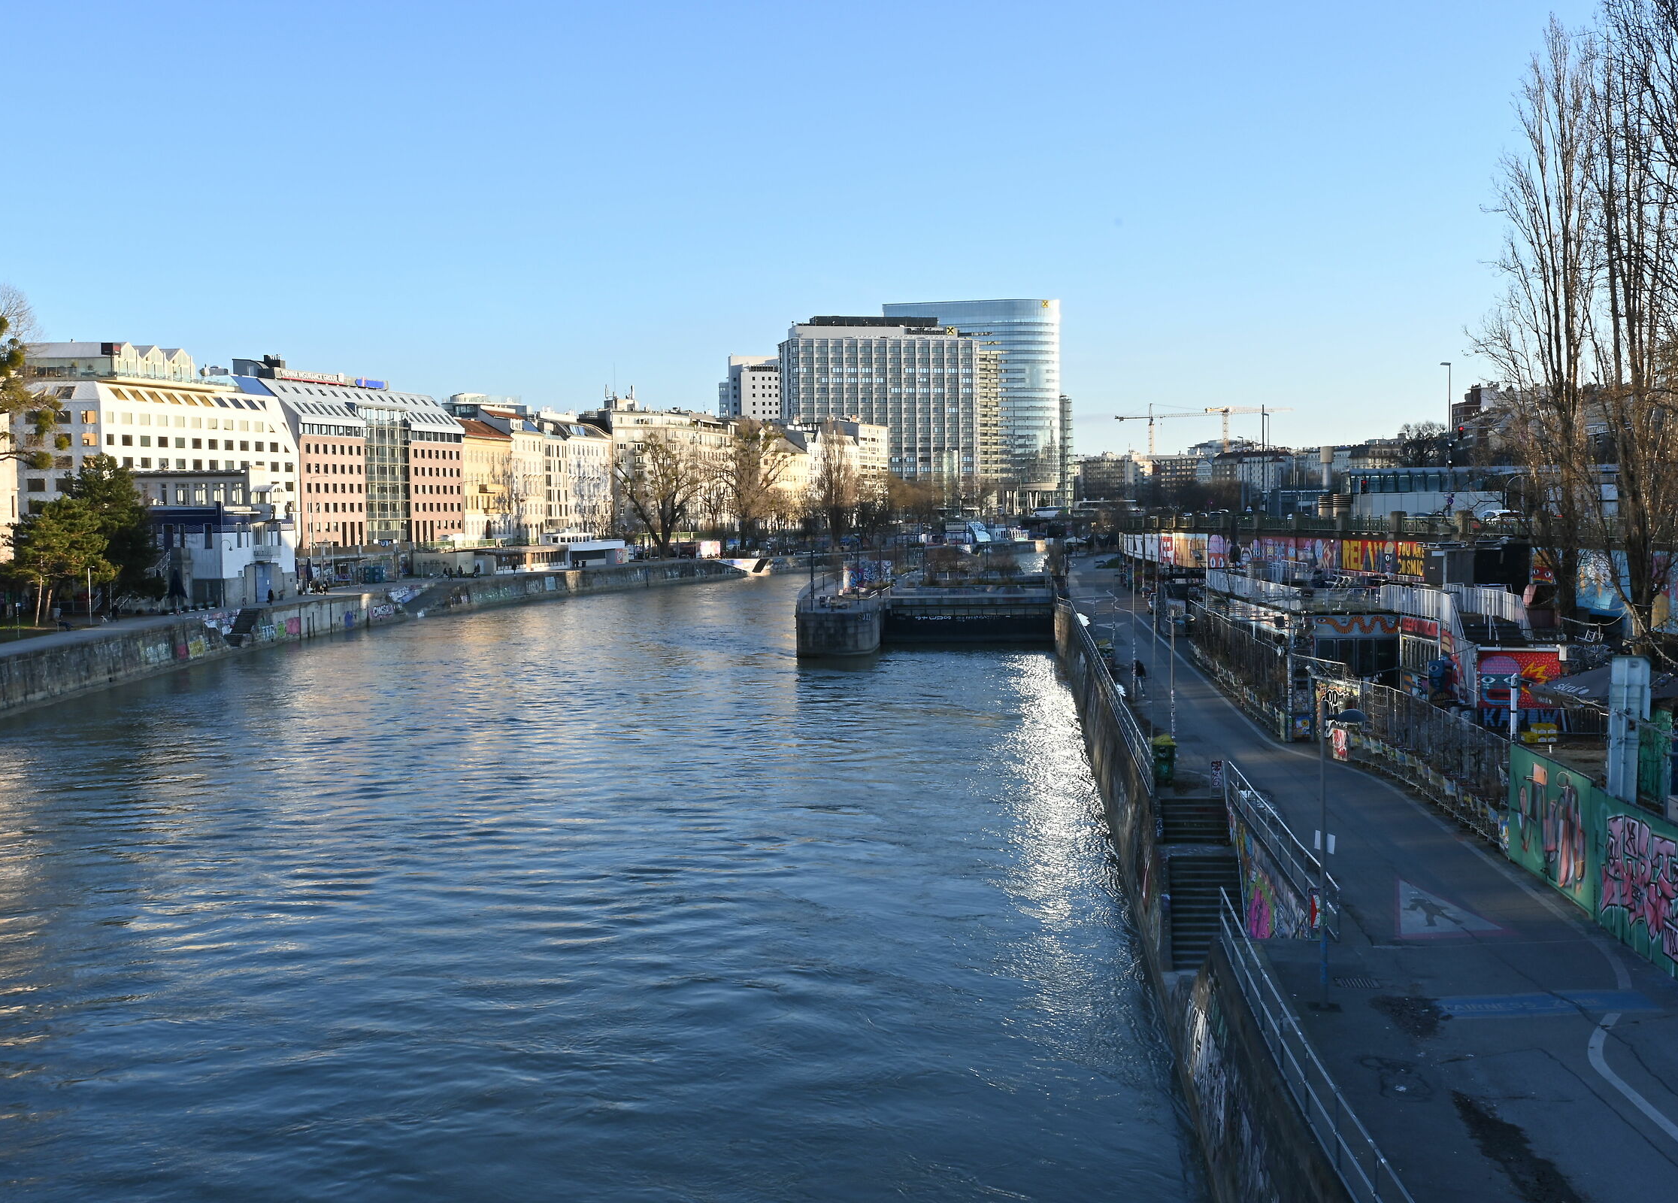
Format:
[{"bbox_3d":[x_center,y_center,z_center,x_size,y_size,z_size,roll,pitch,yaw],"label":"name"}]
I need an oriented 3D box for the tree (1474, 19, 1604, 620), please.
[{"bbox_3d":[31.938,-11.633,82.000,5.700,28.857,5.700,-1,3,0],"label":"tree"}]

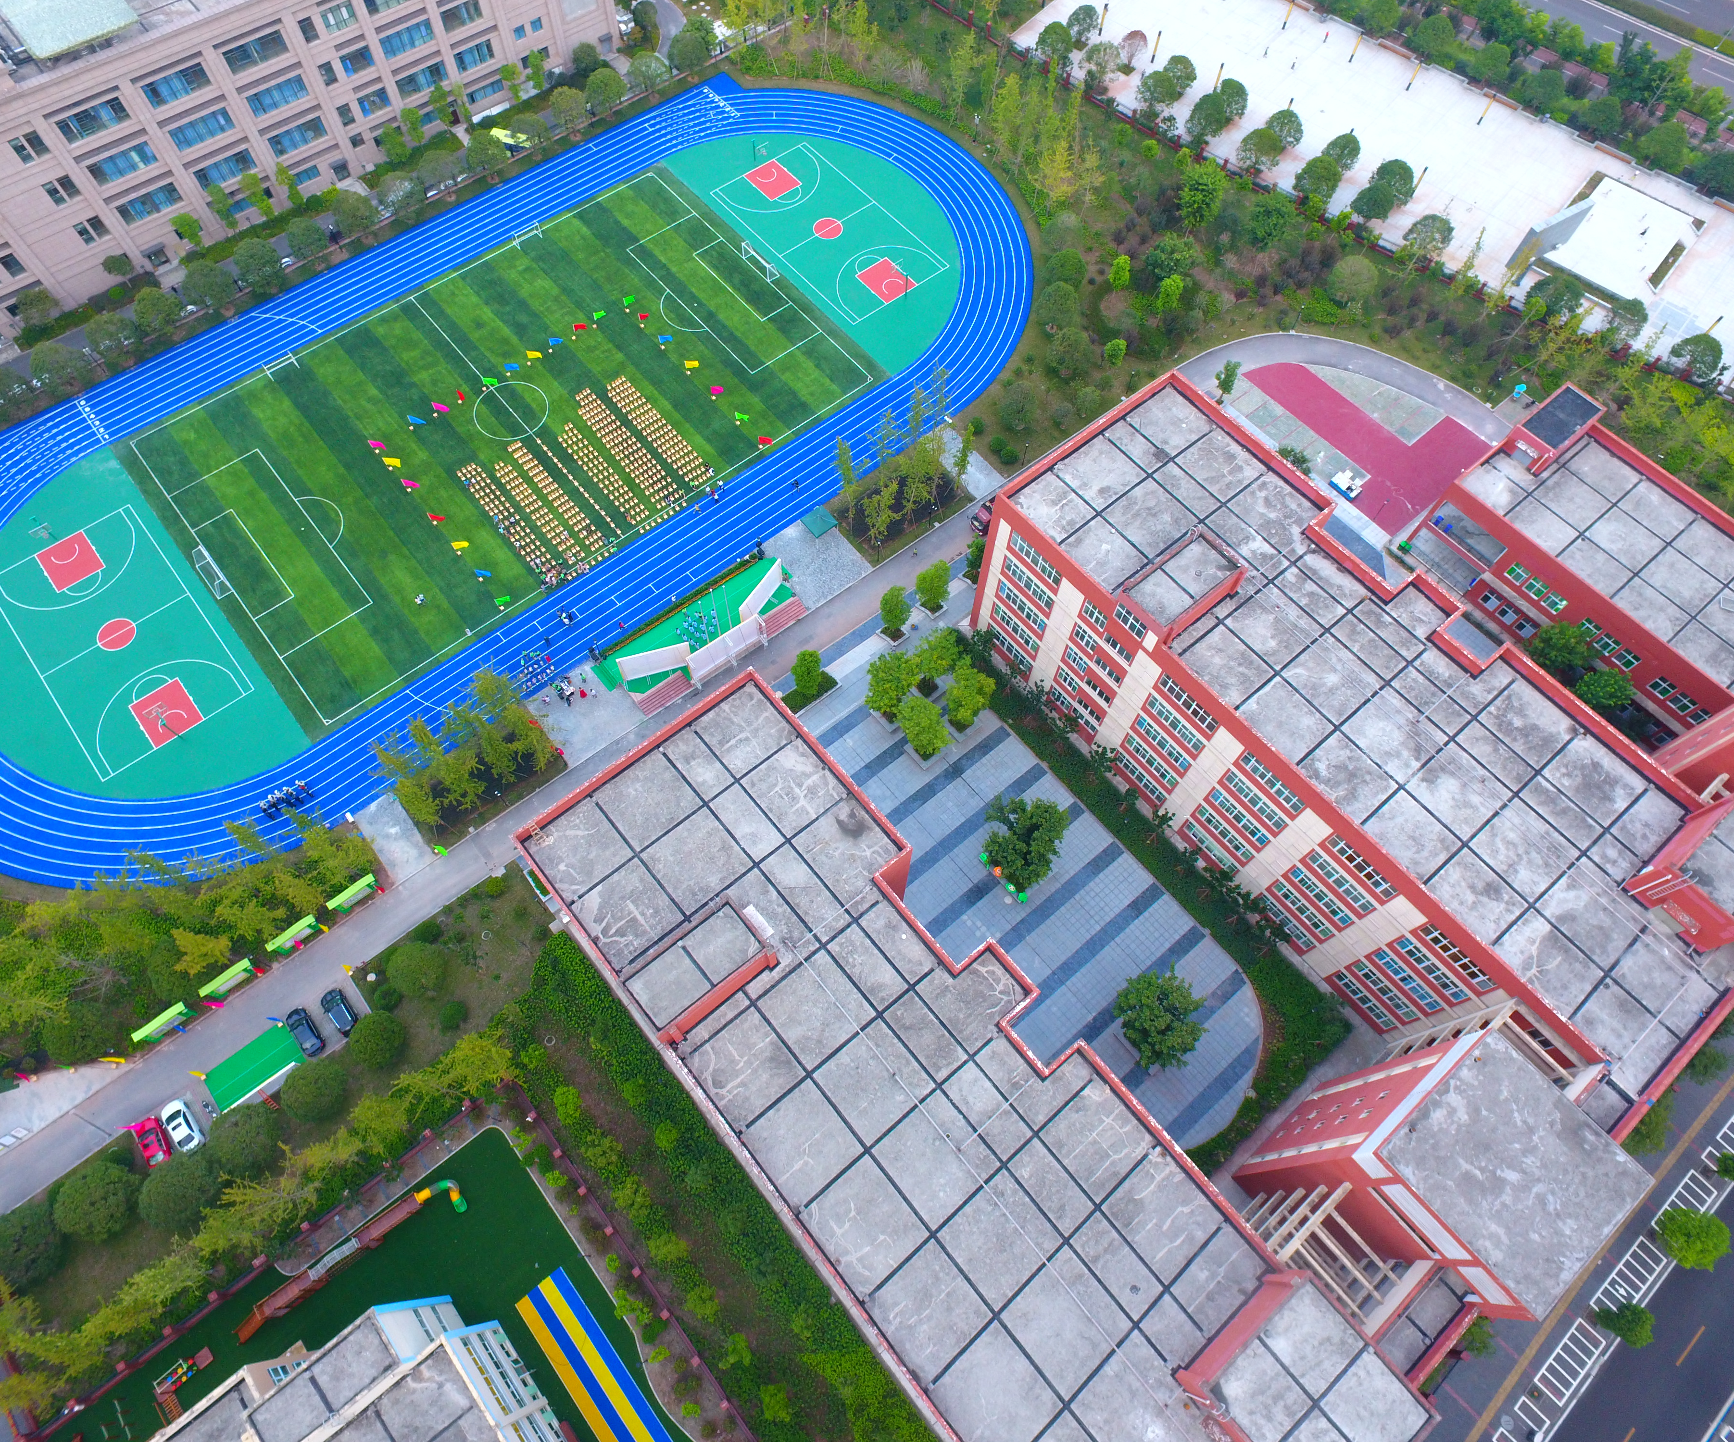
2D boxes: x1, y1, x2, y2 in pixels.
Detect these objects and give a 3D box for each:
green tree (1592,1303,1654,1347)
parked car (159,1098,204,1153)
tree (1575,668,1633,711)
[{"bbox_3d":[57.265,45.897,84.964,3.100,6.300,3.100,1,64,-2],"label":"green tree"},{"bbox_3d":[-55.741,32.905,90.073,1.830,1.550,4.550,-36,71,-17],"label":"parked car"},{"bbox_3d":[70.950,-2.560,108.090,4.700,7.000,4.700,4,64,0],"label":"tree"}]

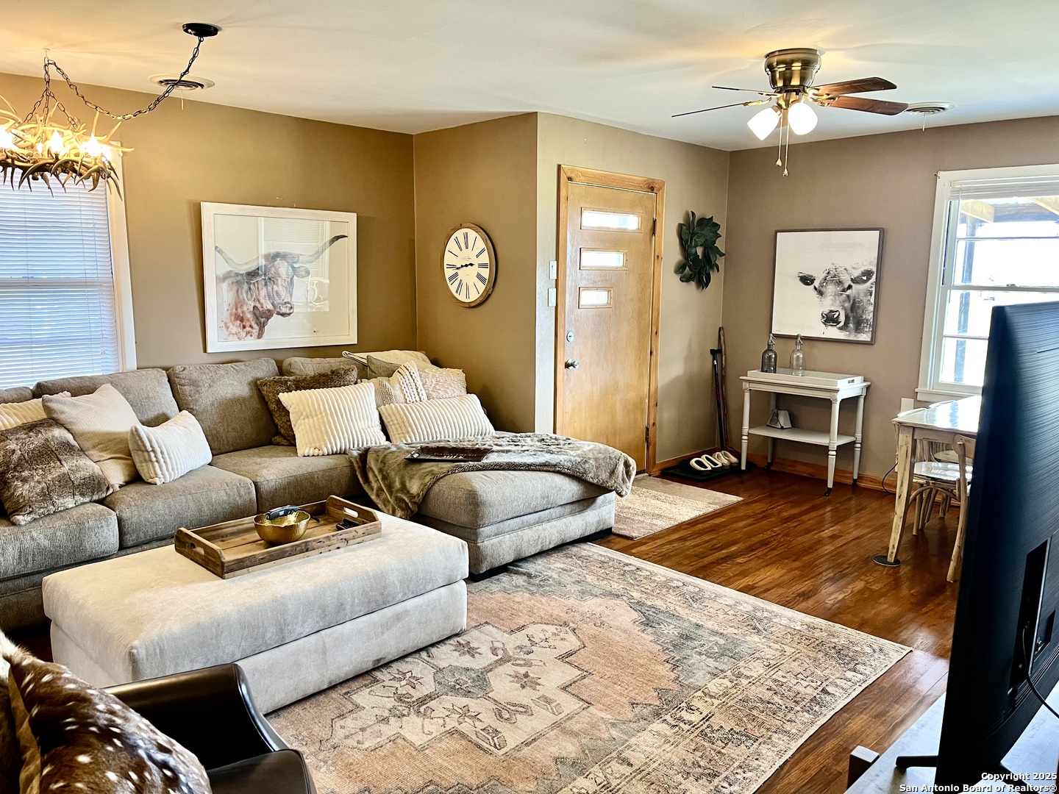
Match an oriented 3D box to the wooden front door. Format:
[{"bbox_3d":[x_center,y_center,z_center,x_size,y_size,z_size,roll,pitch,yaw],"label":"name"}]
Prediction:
[{"bbox_3d":[0.549,-0.421,5.454,1.055,2.151,0.066,-8,13,-44],"label":"wooden front door"}]

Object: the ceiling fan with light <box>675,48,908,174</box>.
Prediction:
[{"bbox_3d":[1.137,-1.227,3.496,1.047,0.496,1.047,-8,13,-44],"label":"ceiling fan with light"}]

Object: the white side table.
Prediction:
[{"bbox_3d":[1.955,0.230,5.748,0.470,0.804,0.770,-8,13,-44],"label":"white side table"}]

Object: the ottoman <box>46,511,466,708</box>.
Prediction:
[{"bbox_3d":[-1.018,0.821,3.160,1.386,0.424,0.785,-8,13,-44],"label":"ottoman"}]

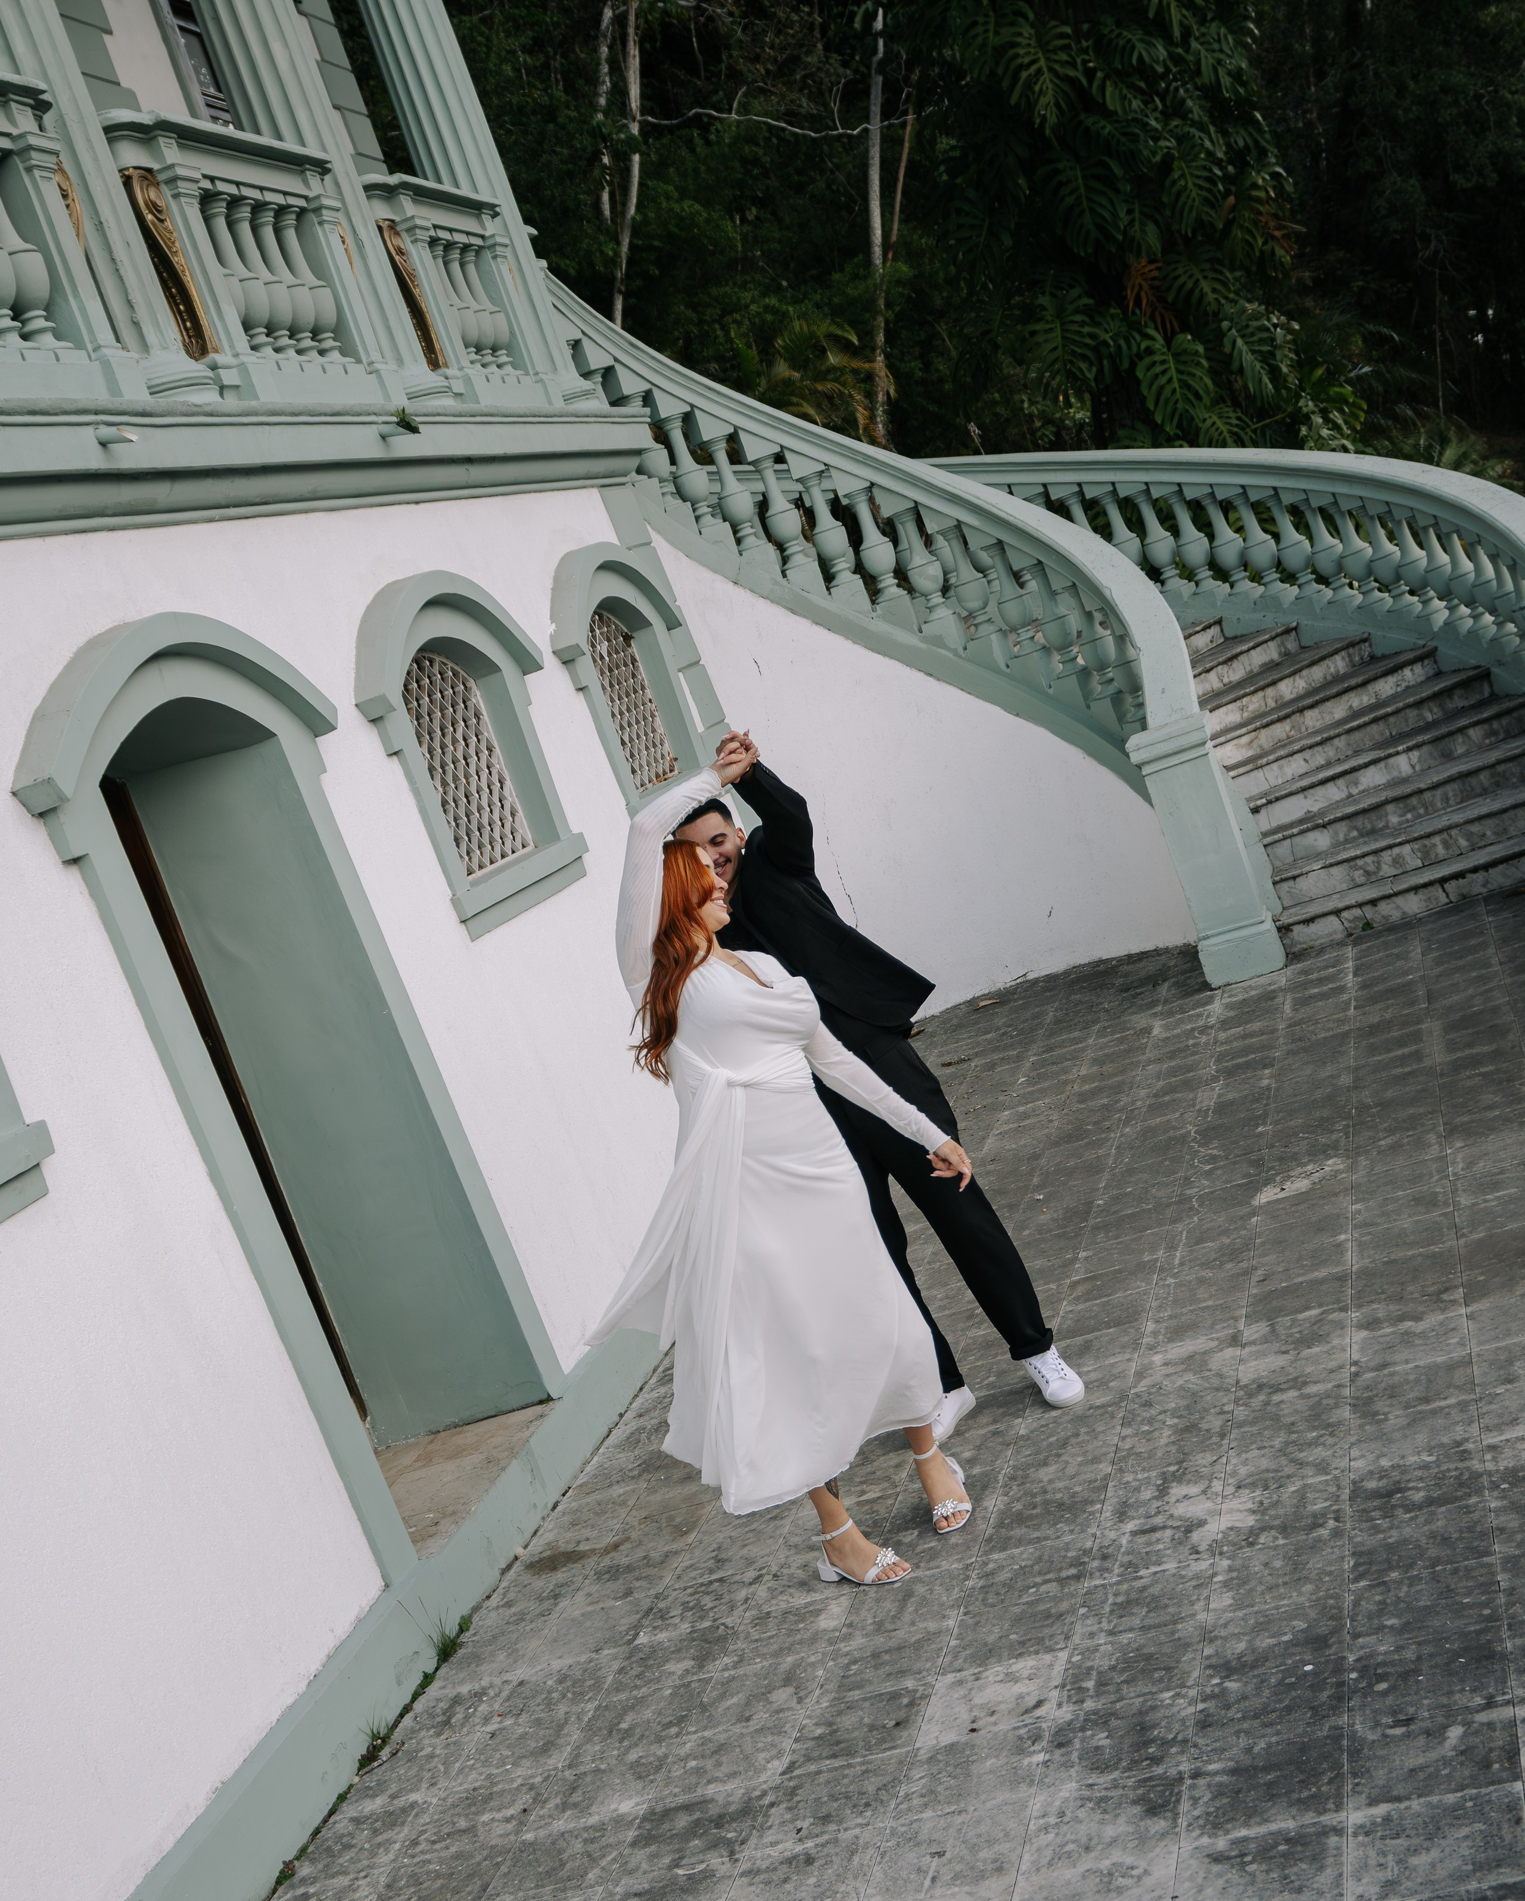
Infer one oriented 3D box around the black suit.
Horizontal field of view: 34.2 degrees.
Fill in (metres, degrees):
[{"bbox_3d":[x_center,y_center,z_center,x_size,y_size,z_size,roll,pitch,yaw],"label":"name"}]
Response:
[{"bbox_3d":[0.219,0.320,5.749,0.600,1.580,0.580,-16,8,26],"label":"black suit"}]

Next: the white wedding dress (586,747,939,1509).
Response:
[{"bbox_3d":[-0.058,0.437,5.323,0.810,1.520,0.540,-14,9,39],"label":"white wedding dress"}]

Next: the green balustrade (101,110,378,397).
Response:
[{"bbox_3d":[-1.485,-1.956,7.276,0.240,0.840,1.220,-18,7,16],"label":"green balustrade"}]

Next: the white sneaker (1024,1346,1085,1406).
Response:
[{"bbox_3d":[0.698,1.012,6.019,0.107,0.115,0.290,-20,7,-1],"label":"white sneaker"}]

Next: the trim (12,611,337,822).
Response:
[{"bbox_3d":[-1.408,-0.617,5.975,0.110,0.385,1.530,-18,7,16],"label":"trim"}]

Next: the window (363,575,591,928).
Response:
[{"bbox_3d":[-0.888,-0.656,7.726,0.110,1.080,1.400,-18,7,16],"label":"window"}]

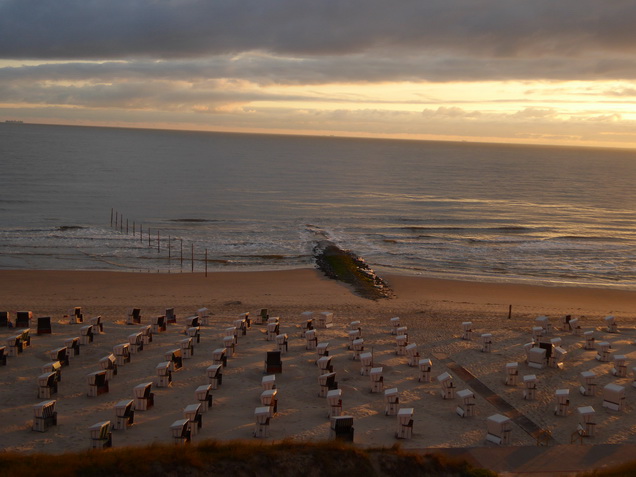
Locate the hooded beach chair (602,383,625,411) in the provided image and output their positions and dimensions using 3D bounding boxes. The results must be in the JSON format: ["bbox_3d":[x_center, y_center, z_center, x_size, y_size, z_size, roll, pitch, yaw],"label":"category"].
[{"bbox_3d":[21.682,11.656,59.195,0.951,1.620,1.210,-3,9,-37],"label":"hooded beach chair"}]

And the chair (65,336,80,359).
[{"bbox_3d":[-21.122,9.368,69.394,0.950,1.600,1.200,4,7,9],"label":"chair"}]

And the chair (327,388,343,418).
[{"bbox_3d":[1.144,11.261,55.114,0.937,1.620,1.210,3,7,5],"label":"chair"}]

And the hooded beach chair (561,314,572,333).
[{"bbox_3d":[26.954,9.150,87.709,0.930,1.590,1.220,9,10,41],"label":"hooded beach chair"}]

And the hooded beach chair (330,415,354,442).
[{"bbox_3d":[1.574,12.277,52.050,1.170,1.650,1.000,0,8,-19],"label":"hooded beach chair"}]

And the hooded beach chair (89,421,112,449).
[{"bbox_3d":[-12.473,11.356,46.327,0.930,1.590,1.220,4,7,10],"label":"hooded beach chair"}]

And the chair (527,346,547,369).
[{"bbox_3d":[18.821,10.205,69.011,1.200,1.600,0.950,7,9,35],"label":"chair"}]

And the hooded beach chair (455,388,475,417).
[{"bbox_3d":[10.421,11.568,56.861,1.050,1.500,1.170,1,8,-13],"label":"hooded beach chair"}]

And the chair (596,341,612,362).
[{"bbox_3d":[25.943,10.230,73.466,0.930,1.590,1.220,3,7,2],"label":"chair"}]

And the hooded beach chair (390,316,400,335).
[{"bbox_3d":[8.380,9.425,87.922,1.000,1.650,1.170,3,7,8],"label":"hooded beach chair"}]

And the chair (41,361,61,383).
[{"bbox_3d":[-20.144,10.224,61.123,0.950,1.600,1.200,4,7,11],"label":"chair"}]

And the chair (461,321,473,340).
[{"bbox_3d":[15.157,9.370,81.873,0.920,1.530,1.170,3,7,7],"label":"chair"}]

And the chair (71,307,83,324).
[{"bbox_3d":[-25.256,8.031,84.551,0.970,1.600,1.200,6,8,23],"label":"chair"}]

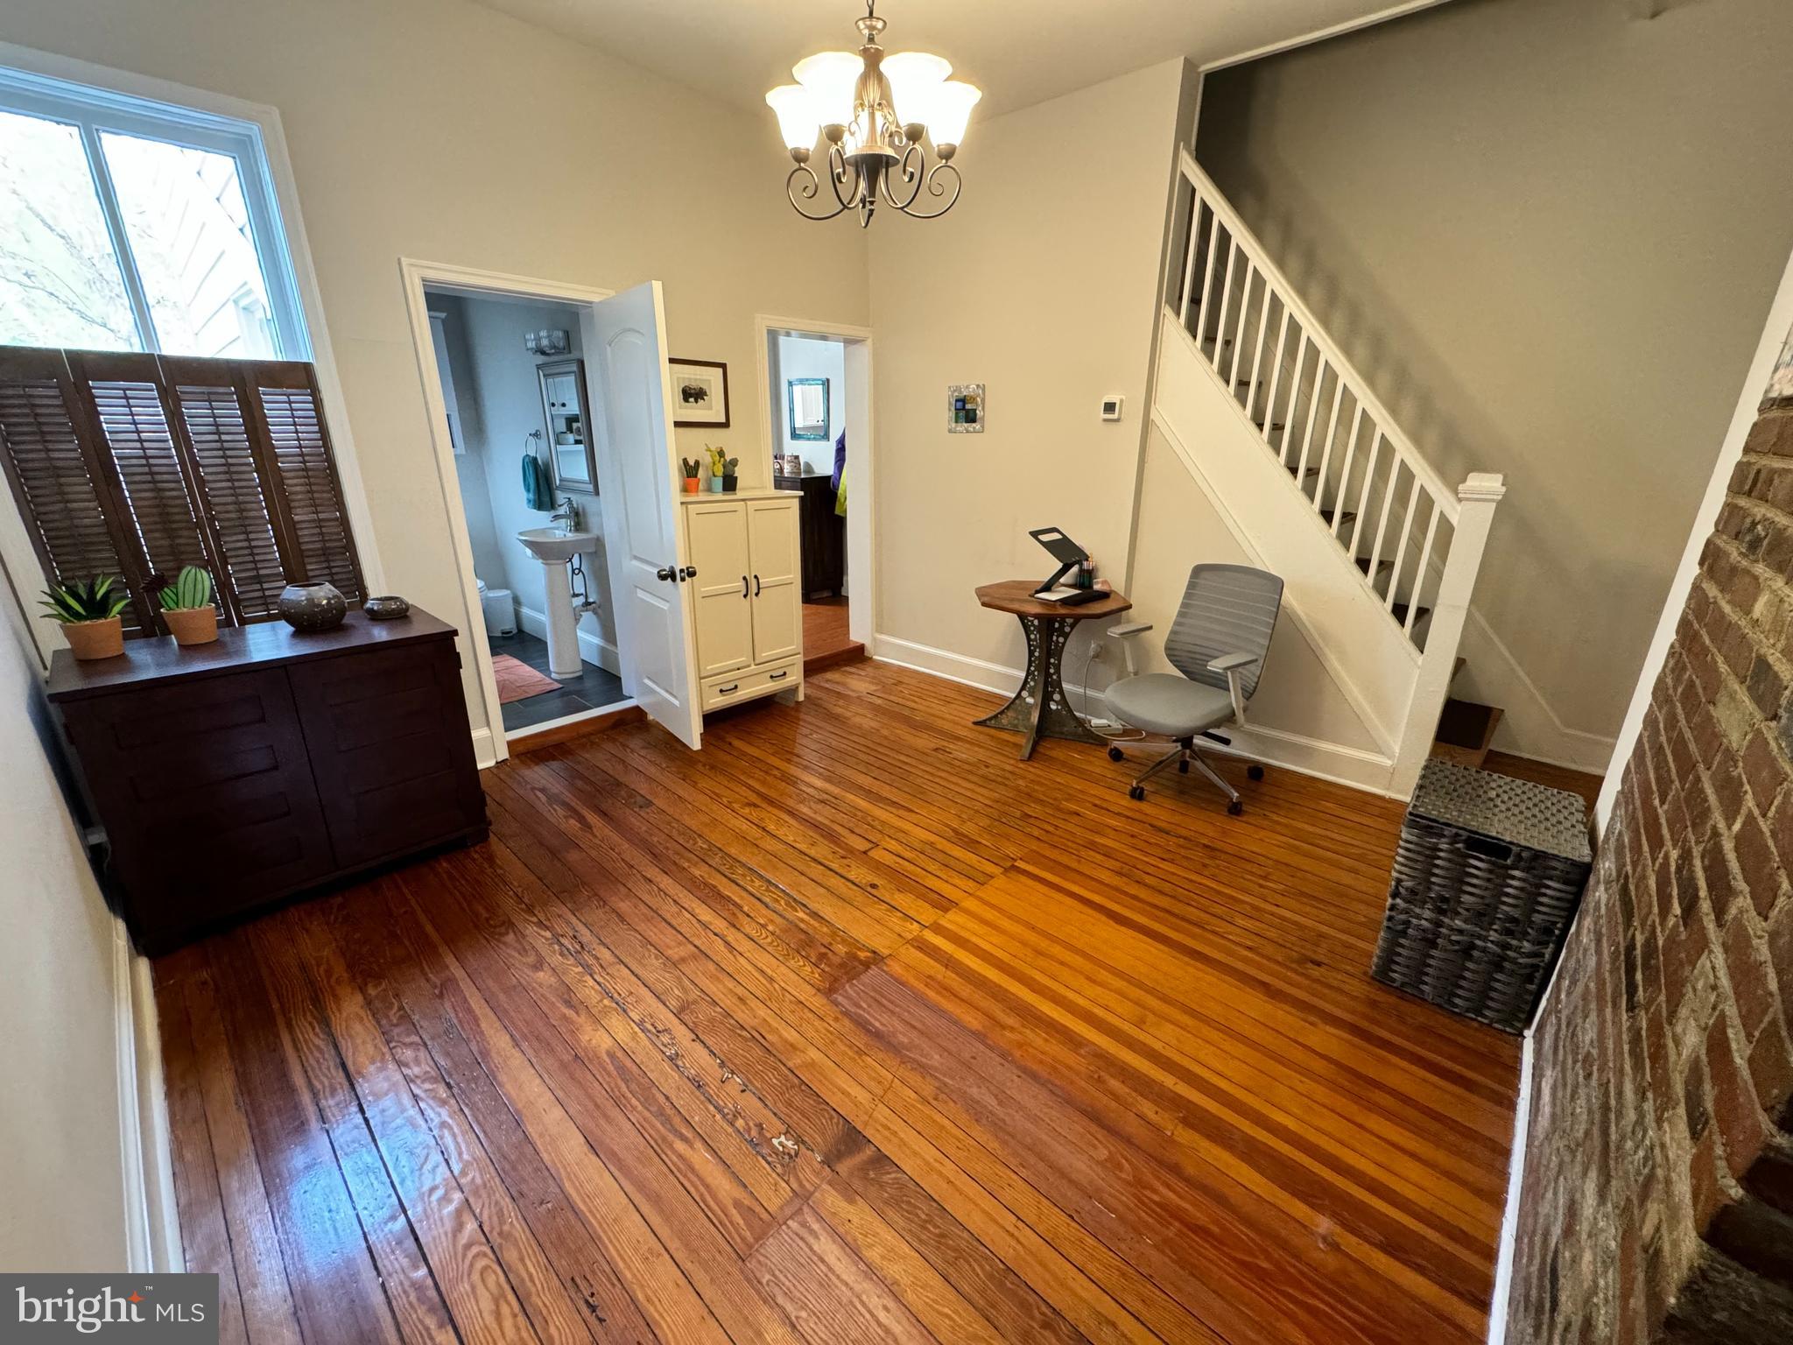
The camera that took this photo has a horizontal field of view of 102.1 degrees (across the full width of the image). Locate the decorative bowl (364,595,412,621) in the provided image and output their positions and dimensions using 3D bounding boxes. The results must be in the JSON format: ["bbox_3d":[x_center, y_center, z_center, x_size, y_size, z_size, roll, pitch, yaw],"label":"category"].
[{"bbox_3d":[-1.948,-0.246,2.776,0.148,0.068,0.148,17,25,40],"label":"decorative bowl"}]

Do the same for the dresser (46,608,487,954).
[{"bbox_3d":[-2.220,0.310,2.700,0.546,0.886,1.017,18,26,41],"label":"dresser"}]

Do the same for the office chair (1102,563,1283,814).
[{"bbox_3d":[1.309,0.054,3.259,0.671,0.972,0.640,-11,22,-30],"label":"office chair"}]

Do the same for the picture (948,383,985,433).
[{"bbox_3d":[0.398,-1.530,4.206,0.264,0.258,0.021,17,25,40],"label":"picture"}]

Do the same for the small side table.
[{"bbox_3d":[0.771,-0.024,3.797,0.750,0.760,0.750,8,20,19],"label":"small side table"}]

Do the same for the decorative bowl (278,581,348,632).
[{"bbox_3d":[-2.094,-0.234,2.613,0.198,0.148,0.198,17,25,40],"label":"decorative bowl"}]

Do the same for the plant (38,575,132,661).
[{"bbox_3d":[-2.609,-0.179,2.340,0.180,0.271,0.187,17,25,40],"label":"plant"}]

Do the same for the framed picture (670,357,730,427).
[{"bbox_3d":[-1.036,-1.443,3.762,0.022,0.324,0.398,17,25,40],"label":"framed picture"}]

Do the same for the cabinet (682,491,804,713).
[{"bbox_3d":[-0.939,-0.370,4.144,0.387,1.250,0.784,17,25,40],"label":"cabinet"}]

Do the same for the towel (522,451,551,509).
[{"bbox_3d":[-2.203,-1.170,4.449,0.139,0.336,0.075,17,25,40],"label":"towel"}]

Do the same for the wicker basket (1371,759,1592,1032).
[{"bbox_3d":[1.801,0.665,2.266,0.389,0.572,0.467,16,24,37],"label":"wicker basket"}]

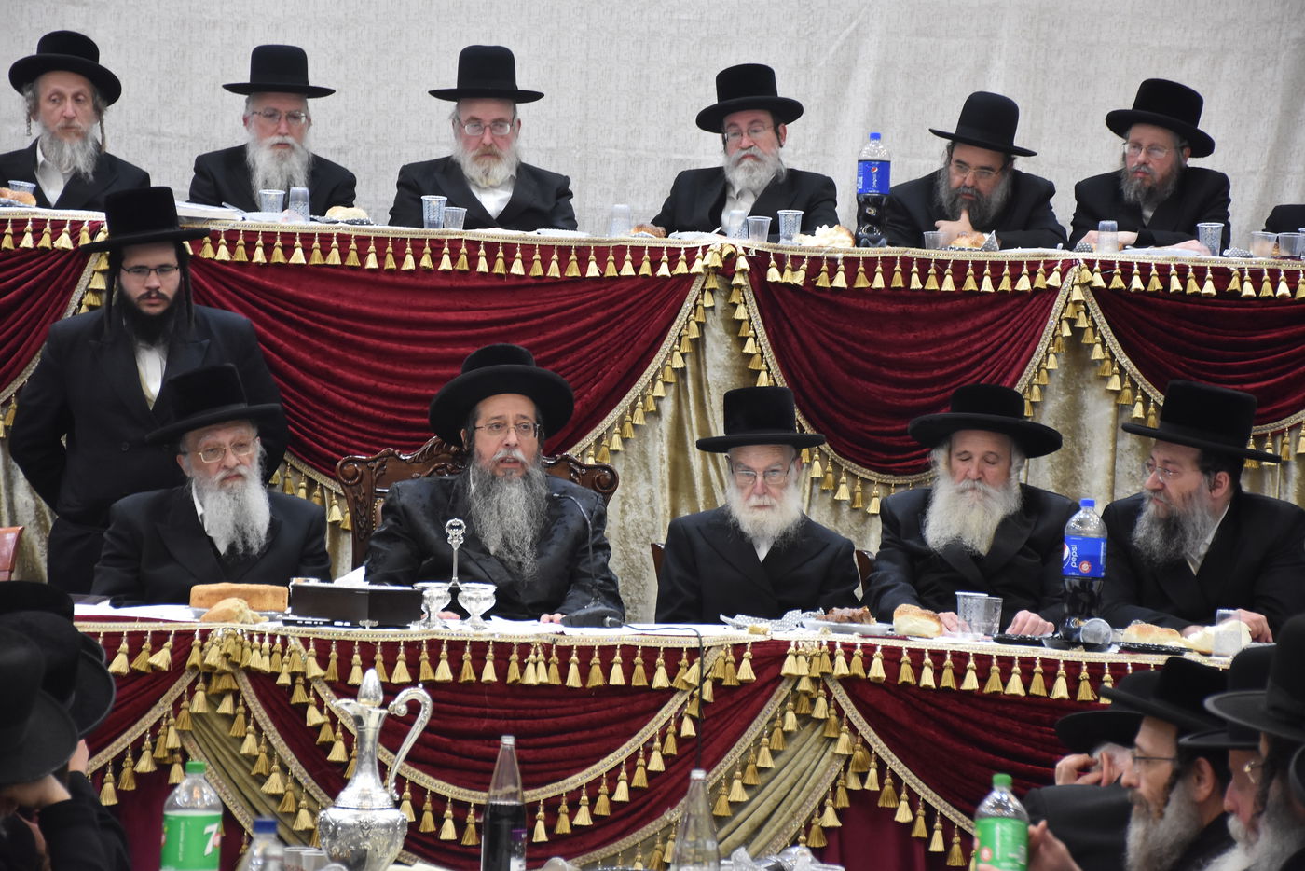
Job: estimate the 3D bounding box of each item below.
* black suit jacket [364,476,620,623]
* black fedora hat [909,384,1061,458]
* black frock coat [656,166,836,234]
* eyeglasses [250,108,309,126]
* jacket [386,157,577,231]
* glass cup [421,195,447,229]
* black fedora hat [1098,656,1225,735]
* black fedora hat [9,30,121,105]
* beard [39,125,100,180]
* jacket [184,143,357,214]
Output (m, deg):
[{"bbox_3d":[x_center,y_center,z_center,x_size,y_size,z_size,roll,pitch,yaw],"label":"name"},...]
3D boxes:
[{"bbox_3d":[-0.375,0.423,9.350,0.585,0.670,0.500,2,0,-4],"label":"black suit jacket"},{"bbox_3d":[0.757,-0.034,9.250,0.350,0.130,0.370,4,-14,9],"label":"black fedora hat"},{"bbox_3d":[0.272,-0.461,11.650,0.540,0.640,0.420,2,-1,6],"label":"black frock coat"},{"bbox_3d":[-1.037,-0.884,11.300,0.140,0.044,0.140,2,0,-14],"label":"eyeglasses"},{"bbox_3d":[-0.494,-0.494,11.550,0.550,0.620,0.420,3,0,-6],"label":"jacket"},{"bbox_3d":[-0.602,-0.613,11.200,0.070,0.095,0.070,2,0,0],"label":"glass cup"},{"bbox_3d":[0.942,0.451,6.850,0.360,0.112,0.325,19,-1,6],"label":"black fedora hat"},{"bbox_3d":[-1.695,-1.072,11.750,0.315,0.130,0.340,12,-16,-13],"label":"black fedora hat"},{"bbox_3d":[-1.654,-0.803,11.520,0.160,0.155,0.120,2,0,-14],"label":"beard"},{"bbox_3d":[-1.085,-0.522,11.642,0.490,0.640,0.400,2,-1,-2],"label":"jacket"}]

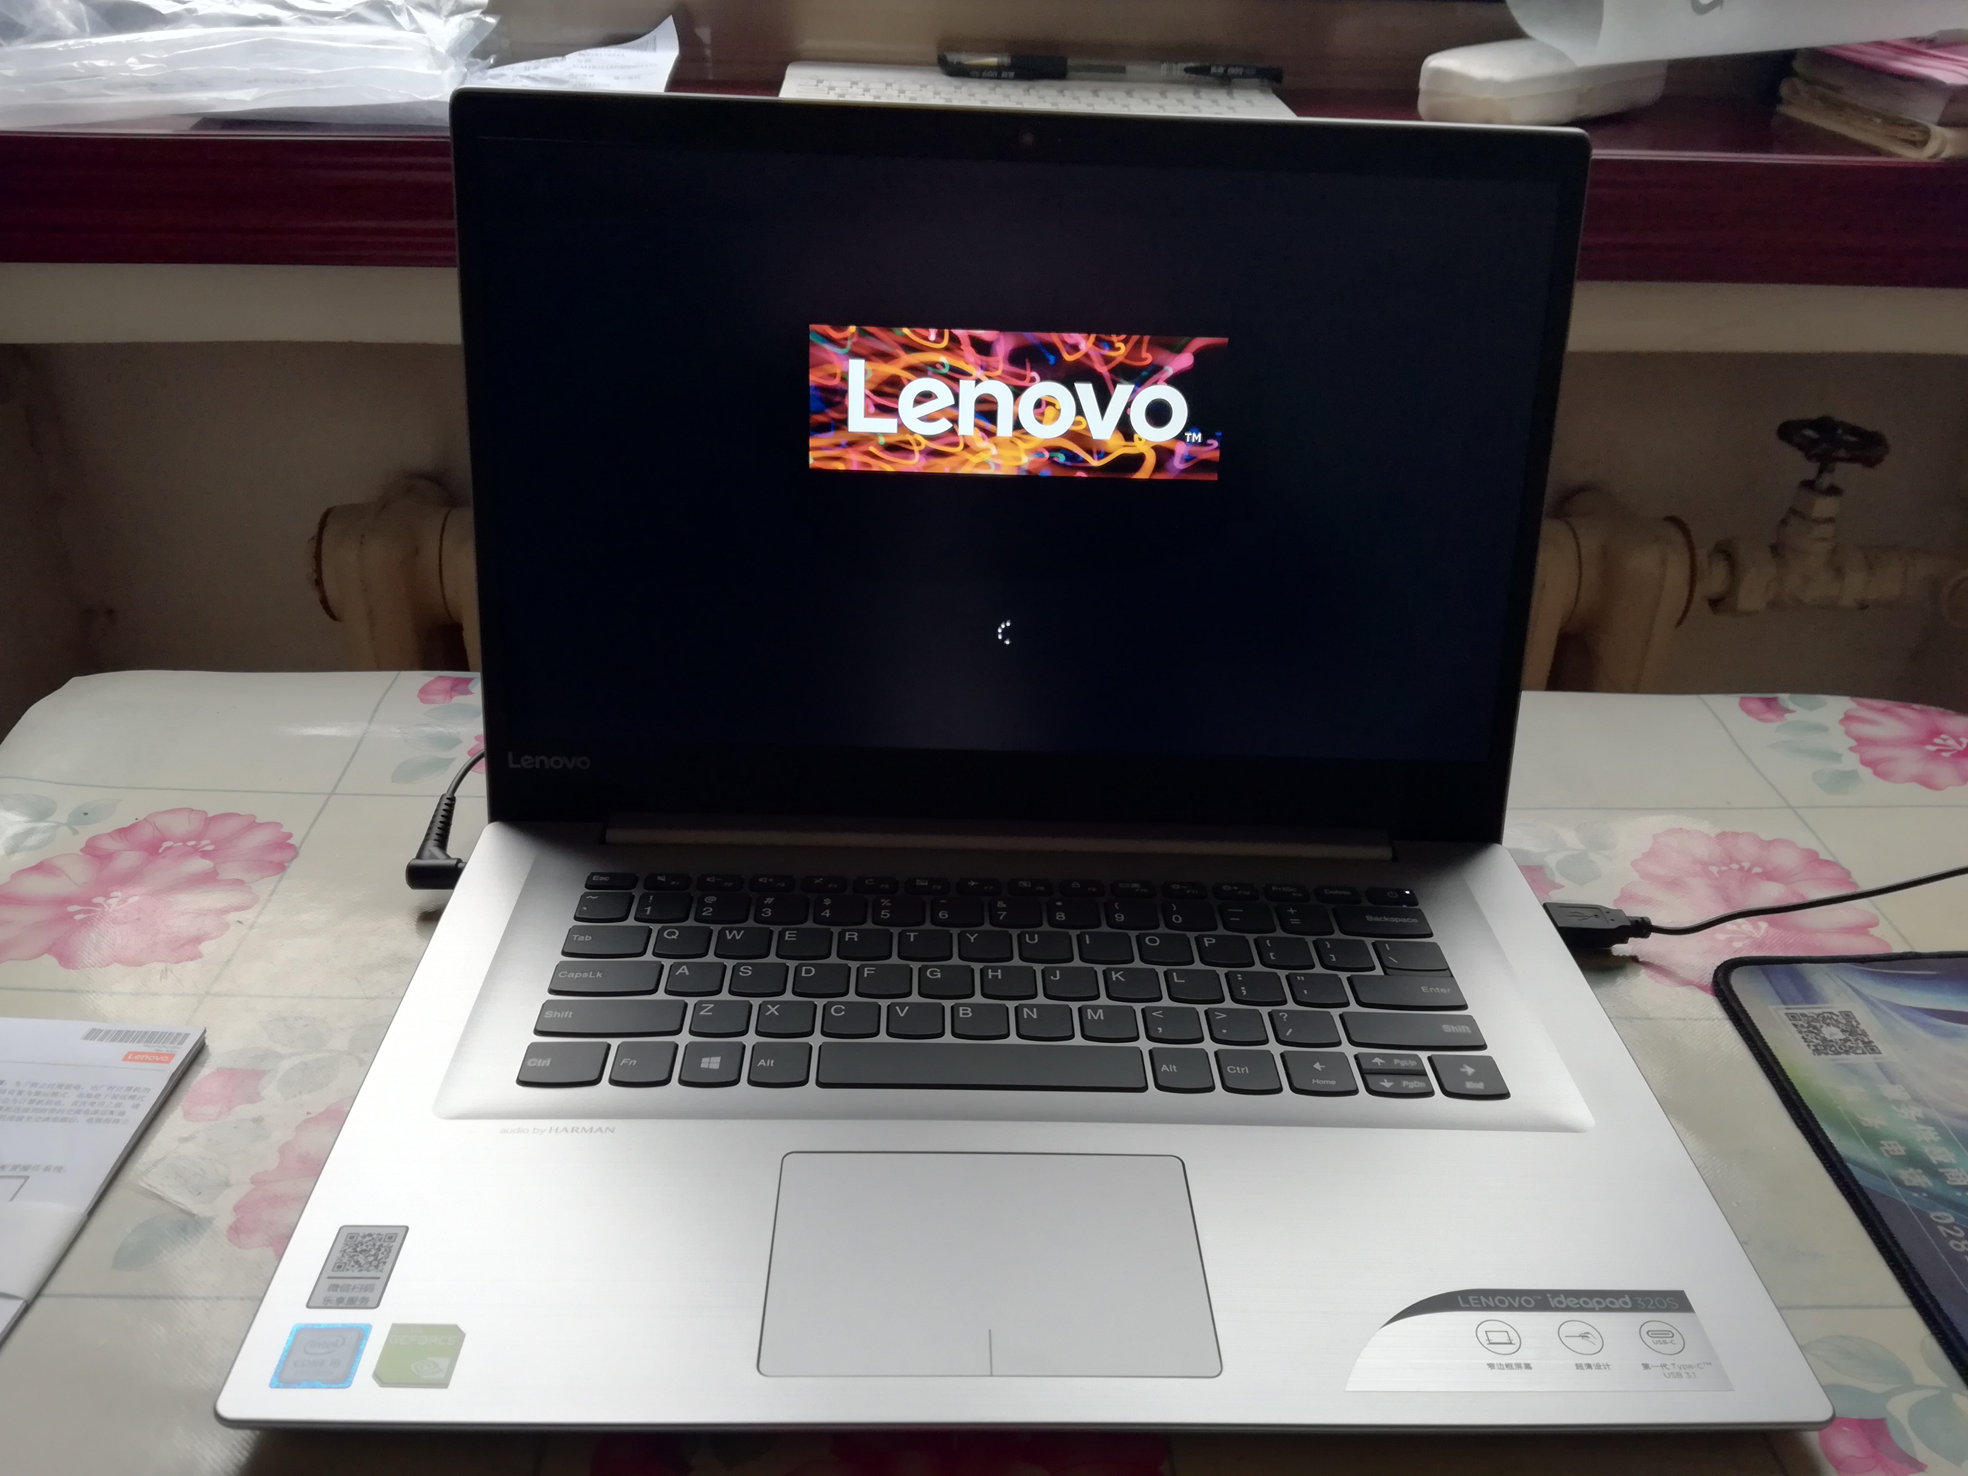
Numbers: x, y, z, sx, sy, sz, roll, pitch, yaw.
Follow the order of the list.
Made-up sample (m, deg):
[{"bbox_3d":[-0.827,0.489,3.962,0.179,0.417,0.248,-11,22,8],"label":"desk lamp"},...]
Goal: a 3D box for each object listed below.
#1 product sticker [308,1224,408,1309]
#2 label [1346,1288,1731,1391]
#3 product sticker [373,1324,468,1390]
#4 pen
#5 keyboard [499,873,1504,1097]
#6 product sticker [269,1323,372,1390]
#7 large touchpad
[{"bbox_3d":[-0.148,0.125,0.365,0.017,0.001,0.025,1,30,-2],"label":"product sticker"},{"bbox_3d":[0.126,0.141,0.360,0.090,0.001,0.029,1,30,-2],"label":"label"},{"bbox_3d":[-0.126,0.138,0.344,0.018,0.001,0.017,1,30,-2],"label":"product sticker"},{"bbox_3d":[0.056,-0.286,0.658,0.150,0.012,0.013,-2,29,-7],"label":"pen"},{"bbox_3d":[0.008,0.073,0.468,0.276,0.006,0.100,1,30,-2],"label":"keyboard"},{"bbox_3d":[-0.148,0.138,0.343,0.018,0.001,0.017,1,30,-2],"label":"product sticker"},{"bbox_3d":[0.001,0.127,0.375,0.105,0.002,0.068,1,30,-2],"label":"large touchpad"}]

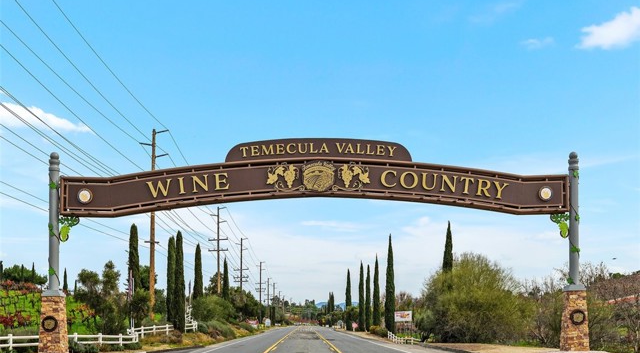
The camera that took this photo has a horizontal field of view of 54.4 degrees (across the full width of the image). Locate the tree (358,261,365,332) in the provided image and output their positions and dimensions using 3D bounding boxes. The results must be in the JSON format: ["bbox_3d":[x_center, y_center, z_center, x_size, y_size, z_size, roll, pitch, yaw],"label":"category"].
[{"bbox_3d":[5.268,15.234,79.000,0.800,8.886,0.800,0,-4,-1],"label":"tree"}]

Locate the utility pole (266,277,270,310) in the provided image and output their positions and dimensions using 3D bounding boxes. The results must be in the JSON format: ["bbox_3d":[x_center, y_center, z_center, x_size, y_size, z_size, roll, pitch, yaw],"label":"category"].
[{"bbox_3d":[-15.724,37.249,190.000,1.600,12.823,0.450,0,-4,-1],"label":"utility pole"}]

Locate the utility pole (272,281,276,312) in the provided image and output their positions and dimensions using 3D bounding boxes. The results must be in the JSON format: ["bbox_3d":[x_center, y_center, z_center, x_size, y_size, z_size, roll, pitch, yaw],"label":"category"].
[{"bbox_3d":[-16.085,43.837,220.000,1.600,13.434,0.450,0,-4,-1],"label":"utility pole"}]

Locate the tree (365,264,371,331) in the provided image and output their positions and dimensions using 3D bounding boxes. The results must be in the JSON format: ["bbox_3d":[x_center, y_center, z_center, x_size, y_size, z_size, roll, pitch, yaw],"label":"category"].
[{"bbox_3d":[5.572,14.194,73.000,0.800,7.977,0.800,0,-4,-1],"label":"tree"}]

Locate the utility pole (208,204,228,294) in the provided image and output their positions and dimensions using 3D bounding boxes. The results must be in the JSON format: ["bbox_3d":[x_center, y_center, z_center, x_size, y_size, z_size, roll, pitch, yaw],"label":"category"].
[{"bbox_3d":[-14.353,12.232,88.000,2.850,16.262,0.500,0,-4,-1],"label":"utility pole"}]

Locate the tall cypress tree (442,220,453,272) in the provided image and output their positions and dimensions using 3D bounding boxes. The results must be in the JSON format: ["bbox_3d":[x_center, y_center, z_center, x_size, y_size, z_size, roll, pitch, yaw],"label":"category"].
[{"bbox_3d":[9.834,7.829,48.000,1.050,8.716,1.050,0,-4,-1],"label":"tall cypress tree"}]

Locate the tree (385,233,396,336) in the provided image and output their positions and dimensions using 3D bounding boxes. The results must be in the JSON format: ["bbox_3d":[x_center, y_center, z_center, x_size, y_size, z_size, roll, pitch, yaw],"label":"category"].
[{"bbox_3d":[6.344,9.629,56.000,1.100,8.999,1.100,0,-4,-1],"label":"tree"}]

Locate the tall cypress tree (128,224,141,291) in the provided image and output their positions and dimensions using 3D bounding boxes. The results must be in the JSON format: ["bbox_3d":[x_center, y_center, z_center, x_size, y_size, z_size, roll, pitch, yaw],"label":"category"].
[{"bbox_3d":[-13.414,7.231,45.000,1.000,7.665,1.000,0,-4,-1],"label":"tall cypress tree"}]

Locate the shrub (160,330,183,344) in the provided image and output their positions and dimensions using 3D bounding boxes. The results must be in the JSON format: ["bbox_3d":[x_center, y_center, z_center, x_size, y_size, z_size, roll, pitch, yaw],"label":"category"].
[{"bbox_3d":[-8.408,8.999,35.000,1.400,0.787,1.200,0,-4,-1],"label":"shrub"}]

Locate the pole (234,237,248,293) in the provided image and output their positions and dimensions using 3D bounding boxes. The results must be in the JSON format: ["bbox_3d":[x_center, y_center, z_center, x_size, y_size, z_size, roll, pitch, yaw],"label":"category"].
[{"bbox_3d":[-14.759,19.271,117.000,2.800,15.605,0.500,0,-4,-1],"label":"pole"}]

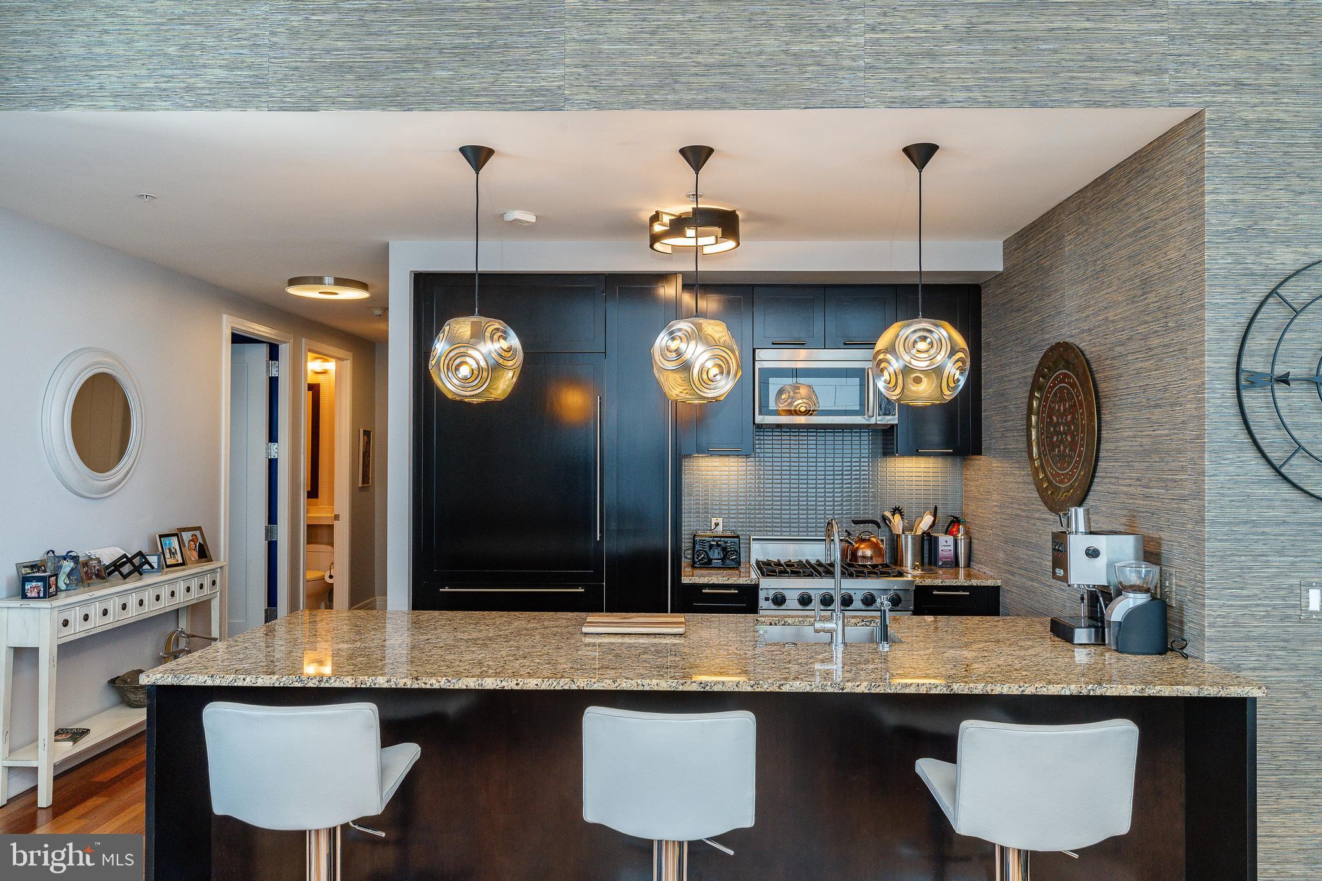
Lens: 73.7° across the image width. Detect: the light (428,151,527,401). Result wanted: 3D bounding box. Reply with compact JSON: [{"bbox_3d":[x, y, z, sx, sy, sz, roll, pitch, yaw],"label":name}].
[{"bbox_3d":[-0.647,-0.579,3.095,0.324,0.893,0.320,0,-1,1],"label":"light"}]

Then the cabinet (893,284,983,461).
[{"bbox_3d":[1.495,-0.376,4.882,0.454,0.922,0.345,0,-1,1],"label":"cabinet"}]

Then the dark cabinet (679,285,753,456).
[{"bbox_3d":[0.311,-0.371,4.895,0.380,0.915,0.370,0,-1,1],"label":"dark cabinet"}]

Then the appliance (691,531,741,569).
[{"bbox_3d":[0.309,0.614,4.945,0.267,0.187,0.220,0,-1,1],"label":"appliance"}]

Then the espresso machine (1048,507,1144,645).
[{"bbox_3d":[1.496,0.477,3.038,0.250,0.415,0.205,0,-1,1],"label":"espresso machine"}]

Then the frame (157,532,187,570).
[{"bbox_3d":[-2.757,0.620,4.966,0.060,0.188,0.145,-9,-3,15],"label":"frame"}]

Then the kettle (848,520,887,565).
[{"bbox_3d":[1.125,0.556,4.827,0.215,0.242,0.200,0,-1,-15],"label":"kettle"}]

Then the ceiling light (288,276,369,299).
[{"bbox_3d":[-2.130,-0.972,5.635,0.500,0.050,0.500,0,-1,1],"label":"ceiling light"}]

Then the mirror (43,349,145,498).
[{"bbox_3d":[-2.855,-0.087,4.487,0.050,0.754,0.760,0,-1,1],"label":"mirror"}]

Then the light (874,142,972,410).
[{"bbox_3d":[0.907,-0.575,3.067,0.335,0.890,0.335,0,-1,1],"label":"light"}]

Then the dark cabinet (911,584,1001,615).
[{"bbox_3d":[1.485,1.160,4.719,0.430,0.850,0.620,0,-1,1],"label":"dark cabinet"}]

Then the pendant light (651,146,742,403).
[{"bbox_3d":[0.127,-0.577,3.075,0.312,0.890,0.315,0,-1,1],"label":"pendant light"}]

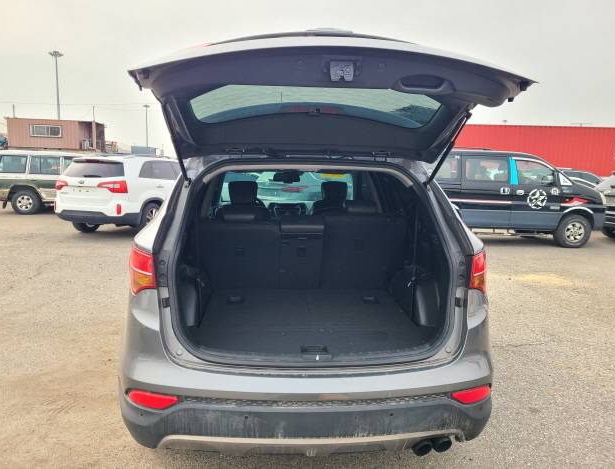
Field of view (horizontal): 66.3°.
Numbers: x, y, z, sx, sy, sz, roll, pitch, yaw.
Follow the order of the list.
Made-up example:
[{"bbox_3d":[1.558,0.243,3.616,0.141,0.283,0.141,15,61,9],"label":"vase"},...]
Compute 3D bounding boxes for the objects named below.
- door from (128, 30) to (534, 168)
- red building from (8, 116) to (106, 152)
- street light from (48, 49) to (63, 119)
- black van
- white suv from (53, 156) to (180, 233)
[{"bbox_3d":[0.060,-0.582,2.120,1.500,0.360,1.220,0,-5,-5],"label":"door"},{"bbox_3d":[-21.672,-8.751,41.294,7.300,2.450,3.000,0,8,-8],"label":"red building"},{"bbox_3d":[-51.071,-25.432,96.726,2.800,23.696,2.800,0,8,-5],"label":"street light"},{"bbox_3d":[4.129,-0.862,10.568,4.690,1.950,1.820,3,9,12],"label":"black van"},{"bbox_3d":[-3.868,-1.047,11.708,1.885,1.730,4.685,3,9,16],"label":"white suv"}]

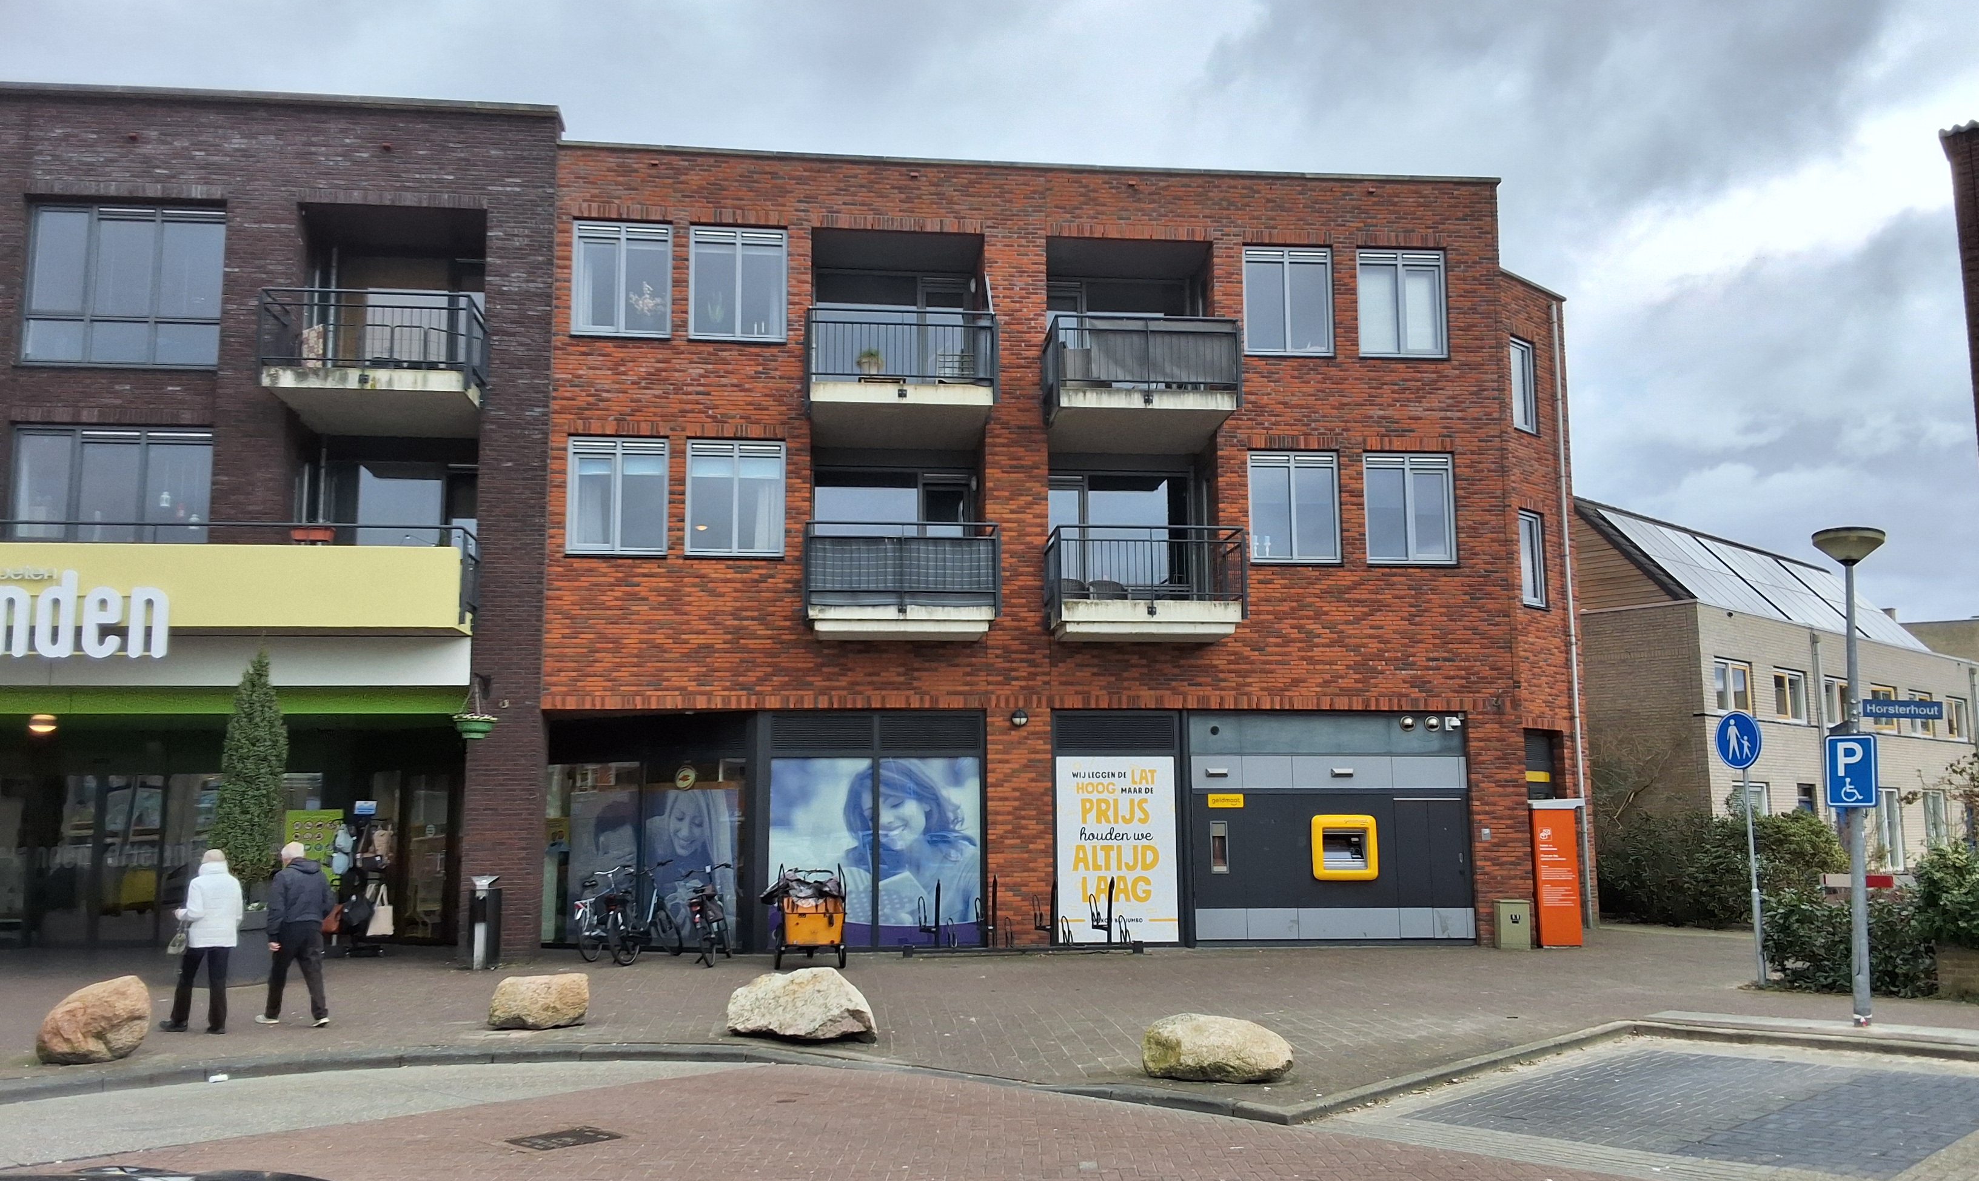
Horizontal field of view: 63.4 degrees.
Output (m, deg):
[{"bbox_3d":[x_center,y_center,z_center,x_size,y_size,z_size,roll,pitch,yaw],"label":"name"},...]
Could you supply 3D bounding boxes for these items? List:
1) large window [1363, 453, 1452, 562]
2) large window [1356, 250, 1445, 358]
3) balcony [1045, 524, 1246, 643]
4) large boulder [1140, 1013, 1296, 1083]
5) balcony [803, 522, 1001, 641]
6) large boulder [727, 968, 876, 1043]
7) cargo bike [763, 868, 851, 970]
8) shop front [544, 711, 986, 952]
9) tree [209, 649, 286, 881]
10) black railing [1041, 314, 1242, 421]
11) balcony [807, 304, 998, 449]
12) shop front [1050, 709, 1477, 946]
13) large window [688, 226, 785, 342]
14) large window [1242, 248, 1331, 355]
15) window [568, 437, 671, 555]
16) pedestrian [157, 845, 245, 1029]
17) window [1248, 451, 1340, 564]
[{"bbox_3d":[5.961,-1.136,22.790,1.285,1.601,0.120,1,-6,-6],"label":"large window"},{"bbox_3d":[5.934,-4.116,23.105,1.271,1.560,0.120,1,-6,-6],"label":"large window"},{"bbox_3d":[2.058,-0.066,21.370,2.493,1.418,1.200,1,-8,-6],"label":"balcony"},{"bbox_3d":[1.627,3.200,11.345,1.050,0.450,0.660,1,-8,-6],"label":"large boulder"},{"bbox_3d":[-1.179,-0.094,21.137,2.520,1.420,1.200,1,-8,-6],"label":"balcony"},{"bbox_3d":[-1.672,3.675,14.250,1.280,0.540,0.880,1,-8,-6],"label":"large boulder"},{"bbox_3d":[-2.243,3.999,19.867,0.960,1.220,2.100,1,-8,-6],"label":"cargo bike"},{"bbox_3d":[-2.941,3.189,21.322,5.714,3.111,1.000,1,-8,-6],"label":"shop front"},{"bbox_3d":[-8.584,2.064,18.597,0.790,2.714,0.790,1,-6,-6],"label":"tree"},{"bbox_3d":[2.083,-2.957,21.817,2.540,1.240,1.070,1,-8,-6],"label":"black railing"},{"bbox_3d":[-1.286,-2.902,22.424,2.513,1.243,2.989,1,-6,-6],"label":"balcony"},{"bbox_3d":[3.720,3.223,21.766,5.880,3.200,0.300,1,-8,-6],"label":"shop front"},{"bbox_3d":[-3.428,-4.172,21.875,1.312,1.645,0.150,1,-8,-6],"label":"large window"},{"bbox_3d":[4.232,-4.096,22.738,1.329,1.596,0.150,1,-8,-6],"label":"large window"},{"bbox_3d":[-4.993,-1.247,21.559,1.362,1.590,0.120,1,-6,-6],"label":"window"},{"bbox_3d":[-7.174,3.176,14.550,0.520,1.620,0.520,-5,-9,32],"label":"pedestrian"},{"bbox_3d":[4.246,-1.147,22.352,1.307,1.596,0.150,1,-8,-6],"label":"window"}]

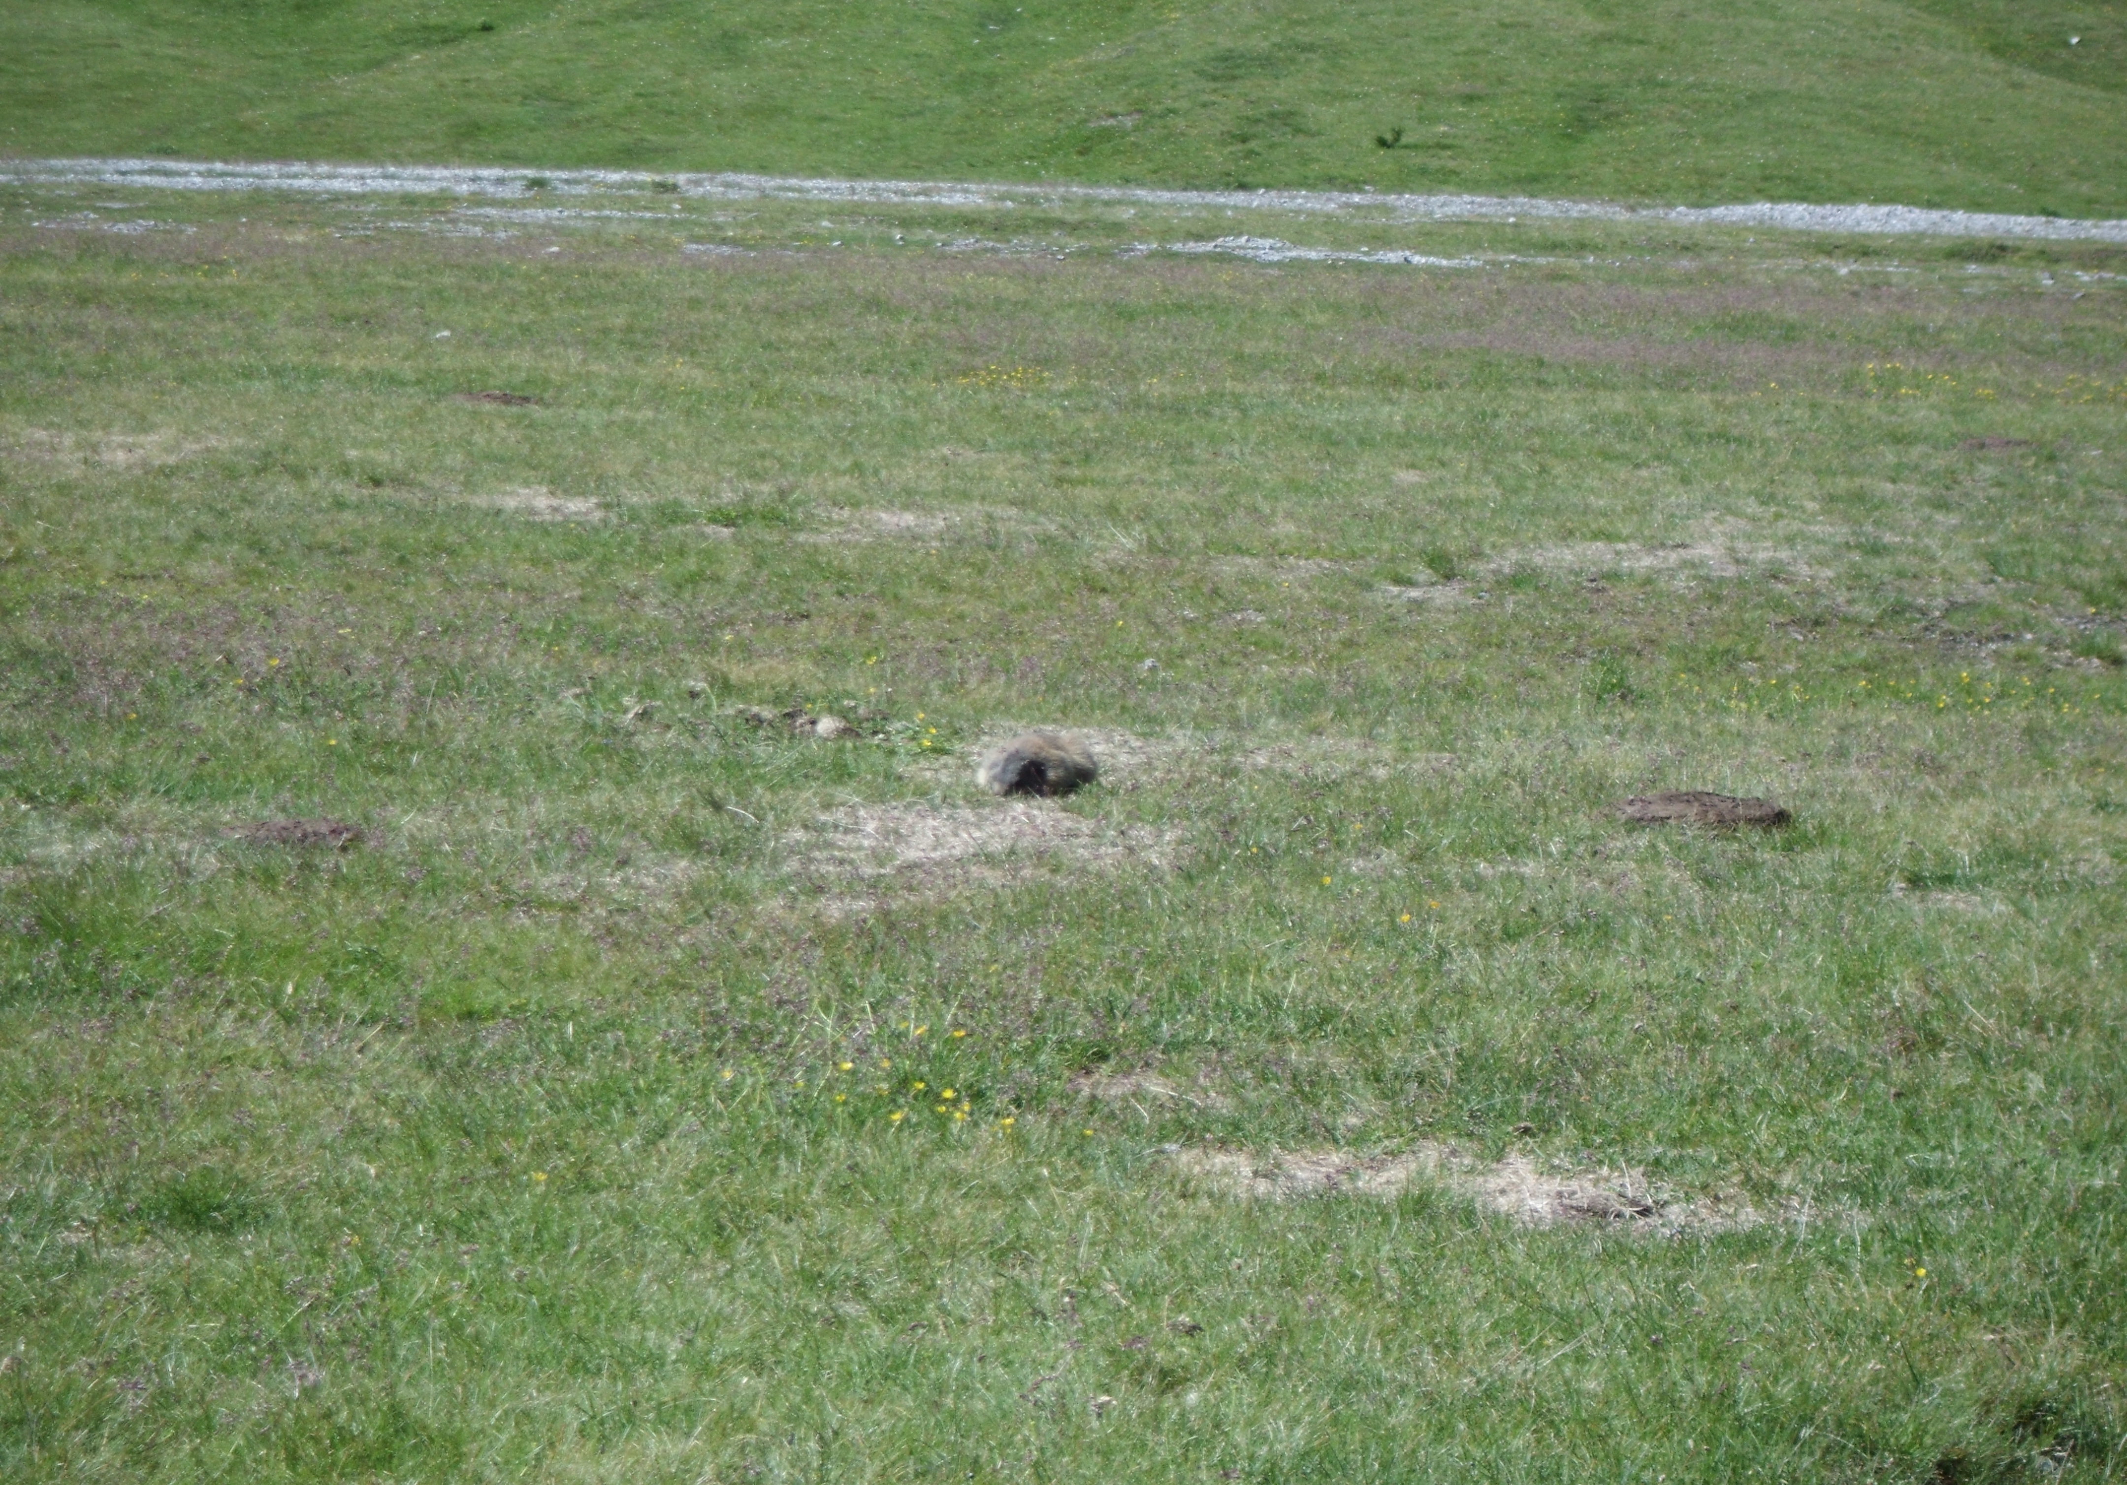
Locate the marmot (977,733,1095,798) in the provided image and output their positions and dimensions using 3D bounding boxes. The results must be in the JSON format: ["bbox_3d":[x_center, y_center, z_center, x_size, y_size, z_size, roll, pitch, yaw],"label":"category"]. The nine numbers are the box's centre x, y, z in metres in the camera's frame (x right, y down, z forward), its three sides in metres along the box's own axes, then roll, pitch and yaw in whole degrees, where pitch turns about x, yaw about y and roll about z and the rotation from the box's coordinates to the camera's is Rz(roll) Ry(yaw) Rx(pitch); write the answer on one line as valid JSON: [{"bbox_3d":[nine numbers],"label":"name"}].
[{"bbox_3d":[-0.066,0.059,21.000,0.210,0.175,0.420,4,6,41],"label":"marmot"}]

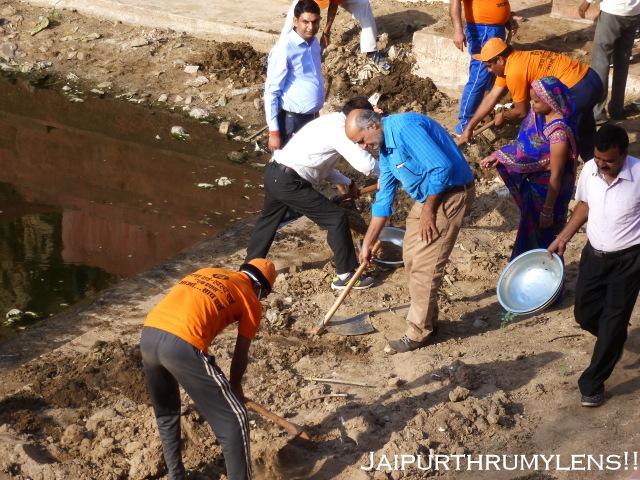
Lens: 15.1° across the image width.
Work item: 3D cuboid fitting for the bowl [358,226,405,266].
[{"bbox_3d":[0.444,0.069,15.250,0.430,0.140,0.430,1,28,0],"label":"bowl"}]

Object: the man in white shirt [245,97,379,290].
[{"bbox_3d":[-0.046,-0.293,14.950,0.850,1.220,0.520,-3,25,-11],"label":"man in white shirt"}]

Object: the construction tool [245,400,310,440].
[{"bbox_3d":[-0.270,0.985,13.080,0.720,0.230,0.180,35,-3,-43],"label":"construction tool"}]

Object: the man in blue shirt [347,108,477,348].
[{"bbox_3d":[0.527,-0.061,14.100,0.750,1.500,0.550,-14,29,-30],"label":"man in blue shirt"}]

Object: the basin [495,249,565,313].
[{"bbox_3d":[1.200,0.266,13.500,0.430,0.130,0.430,-15,50,21],"label":"basin"}]

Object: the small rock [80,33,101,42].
[{"bbox_3d":[-1.791,-1.580,18.900,0.170,0.060,0.100,-7,26,-18],"label":"small rock"}]

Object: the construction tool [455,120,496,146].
[{"bbox_3d":[0.960,-0.620,16.350,0.720,0.220,0.180,-31,9,29],"label":"construction tool"}]

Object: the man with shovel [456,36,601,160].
[{"bbox_3d":[1.412,-0.916,16.250,0.950,1.100,0.550,-1,25,-6],"label":"man with shovel"}]

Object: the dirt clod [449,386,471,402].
[{"bbox_3d":[0.786,0.871,13.650,0.120,0.085,0.100,1,24,-1],"label":"dirt clod"}]

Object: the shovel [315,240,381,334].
[{"bbox_3d":[0.250,0.325,14.300,0.280,0.770,0.200,25,30,-15],"label":"shovel"}]

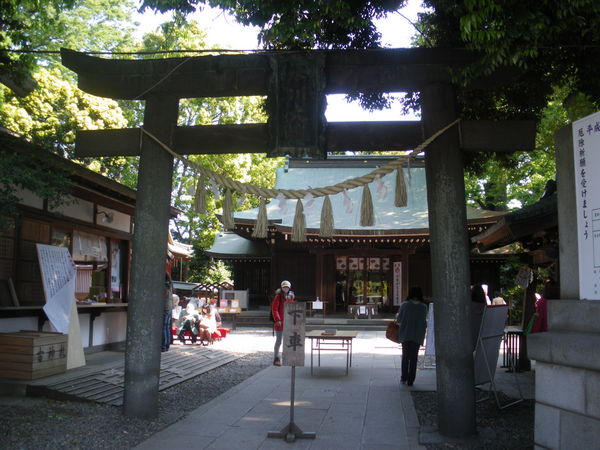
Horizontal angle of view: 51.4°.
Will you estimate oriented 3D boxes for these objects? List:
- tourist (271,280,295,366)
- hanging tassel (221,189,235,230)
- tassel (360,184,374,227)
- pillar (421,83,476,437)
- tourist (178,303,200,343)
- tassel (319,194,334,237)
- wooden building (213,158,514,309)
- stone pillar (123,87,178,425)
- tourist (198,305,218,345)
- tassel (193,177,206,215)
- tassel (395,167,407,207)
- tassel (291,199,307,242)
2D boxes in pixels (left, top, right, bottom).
[{"bbox_3d":[-0.310,1.973,12.500,0.520,1.700,0.420,1,-7,-9],"label":"tourist"},{"bbox_3d":[-0.820,-0.179,7.206,0.140,0.470,0.140,0,-6,8],"label":"hanging tassel"},{"bbox_3d":[0.750,-0.218,6.990,0.155,0.470,0.155,-1,-7,9],"label":"tassel"},{"bbox_3d":[1.658,0.306,6.981,0.436,3.908,0.436,-2,-7,8],"label":"pillar"},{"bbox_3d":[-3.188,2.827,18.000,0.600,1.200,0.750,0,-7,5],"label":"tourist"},{"bbox_3d":[0.305,-0.096,7.041,0.150,0.470,0.150,0,-6,8],"label":"tassel"},{"bbox_3d":[3.118,0.501,30.599,14.000,8.086,9.000,0,-6,8],"label":"wooden building"},{"bbox_3d":[-1.765,0.307,7.455,0.430,3.792,0.430,2,-6,8],"label":"stone pillar"},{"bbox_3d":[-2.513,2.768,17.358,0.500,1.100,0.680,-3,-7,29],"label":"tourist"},{"bbox_3d":[-1.173,-0.344,7.280,0.150,0.440,0.150,-1,-7,9],"label":"tassel"},{"bbox_3d":[1.116,-0.428,6.930,0.140,0.450,0.140,-1,-7,9],"label":"tassel"},{"bbox_3d":[-0.017,-0.051,7.100,0.170,0.490,0.170,-1,-7,9],"label":"tassel"}]

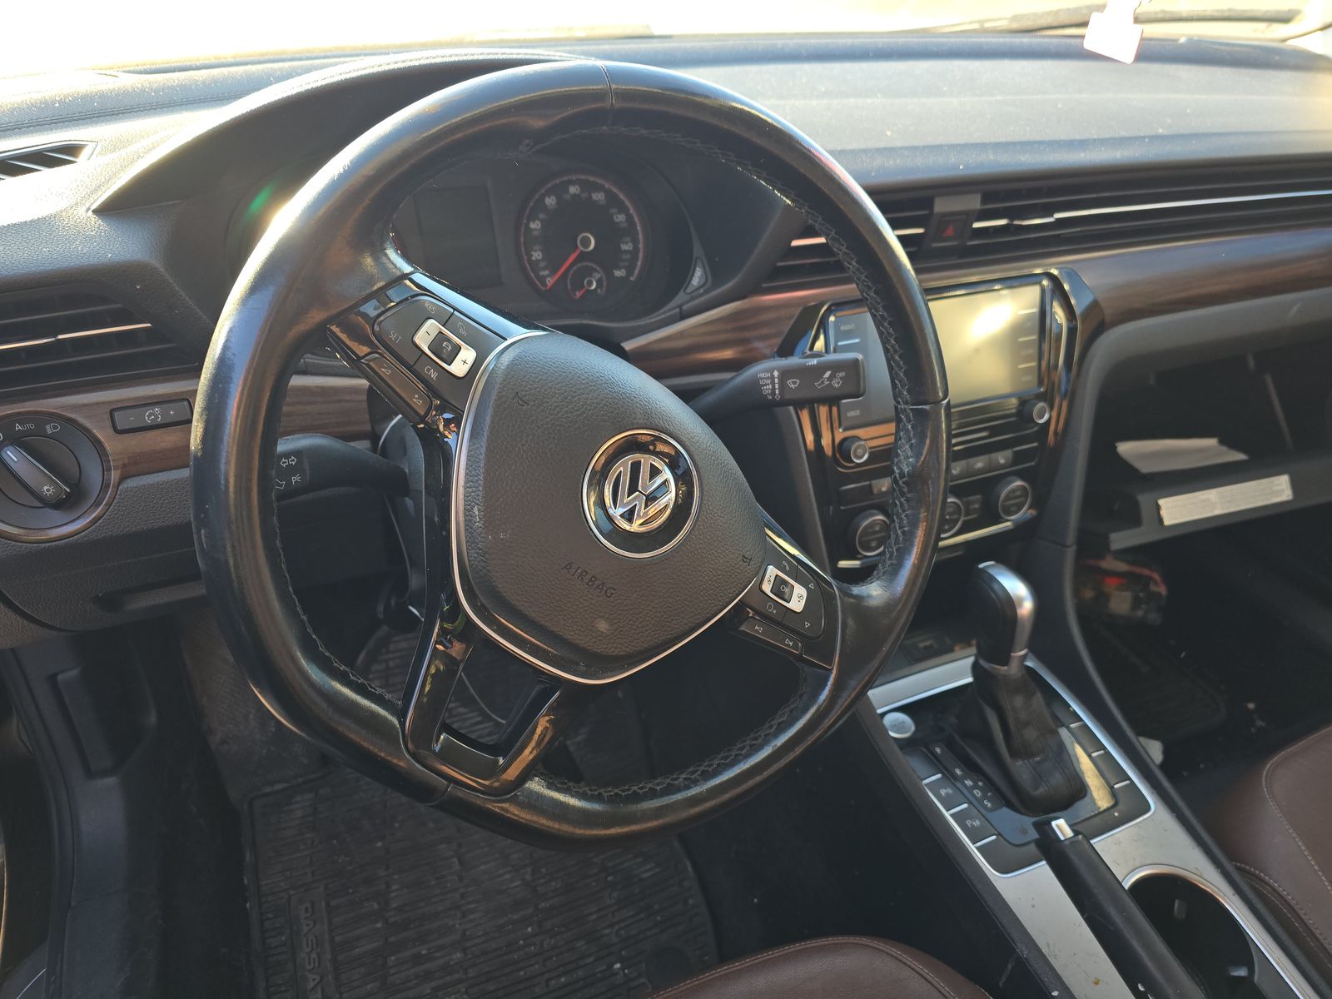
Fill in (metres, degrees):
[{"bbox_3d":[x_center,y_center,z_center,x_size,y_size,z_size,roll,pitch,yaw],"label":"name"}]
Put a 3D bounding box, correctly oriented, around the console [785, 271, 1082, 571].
[{"bbox_3d":[0.236,-0.069,0.753,0.265,0.220,0.048,-12,19,-17],"label":"console"}]

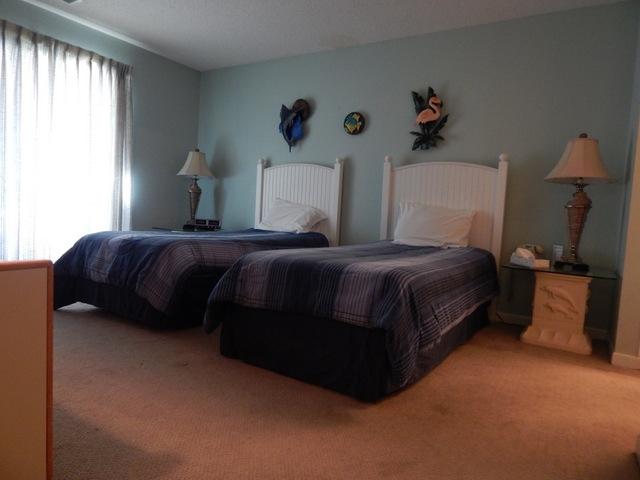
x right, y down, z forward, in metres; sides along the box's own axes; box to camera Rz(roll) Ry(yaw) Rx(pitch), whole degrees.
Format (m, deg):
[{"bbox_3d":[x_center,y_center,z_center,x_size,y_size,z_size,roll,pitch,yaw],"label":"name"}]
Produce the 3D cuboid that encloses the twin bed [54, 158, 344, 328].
[{"bbox_3d":[-0.830,-0.159,3.607,1.190,1.370,1.990,6,5,34],"label":"twin bed"}]

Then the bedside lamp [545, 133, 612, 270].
[{"bbox_3d":[1.795,-0.268,2.842,0.400,0.940,0.400,6,5,31],"label":"bedside lamp"}]

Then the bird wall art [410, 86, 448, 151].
[{"bbox_3d":[0.967,-1.071,3.592,0.335,0.555,0.050,6,5,31],"label":"bird wall art"}]

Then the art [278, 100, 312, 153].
[{"bbox_3d":[-0.268,-1.215,4.330,0.360,0.555,0.080,6,5,31],"label":"art"}]

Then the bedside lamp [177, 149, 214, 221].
[{"bbox_3d":[-1.412,-0.587,4.639,0.400,0.935,0.400,6,5,31],"label":"bedside lamp"}]

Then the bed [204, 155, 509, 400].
[{"bbox_3d":[0.458,-0.022,2.791,1.200,1.370,2.010,6,6,35],"label":"bed"}]

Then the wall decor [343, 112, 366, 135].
[{"bbox_3d":[0.341,-1.141,3.989,0.222,0.222,0.035,6,5,31],"label":"wall decor"}]

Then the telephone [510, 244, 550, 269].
[{"bbox_3d":[1.518,0.117,2.939,0.200,0.140,0.230,-1,6,-43],"label":"telephone"}]

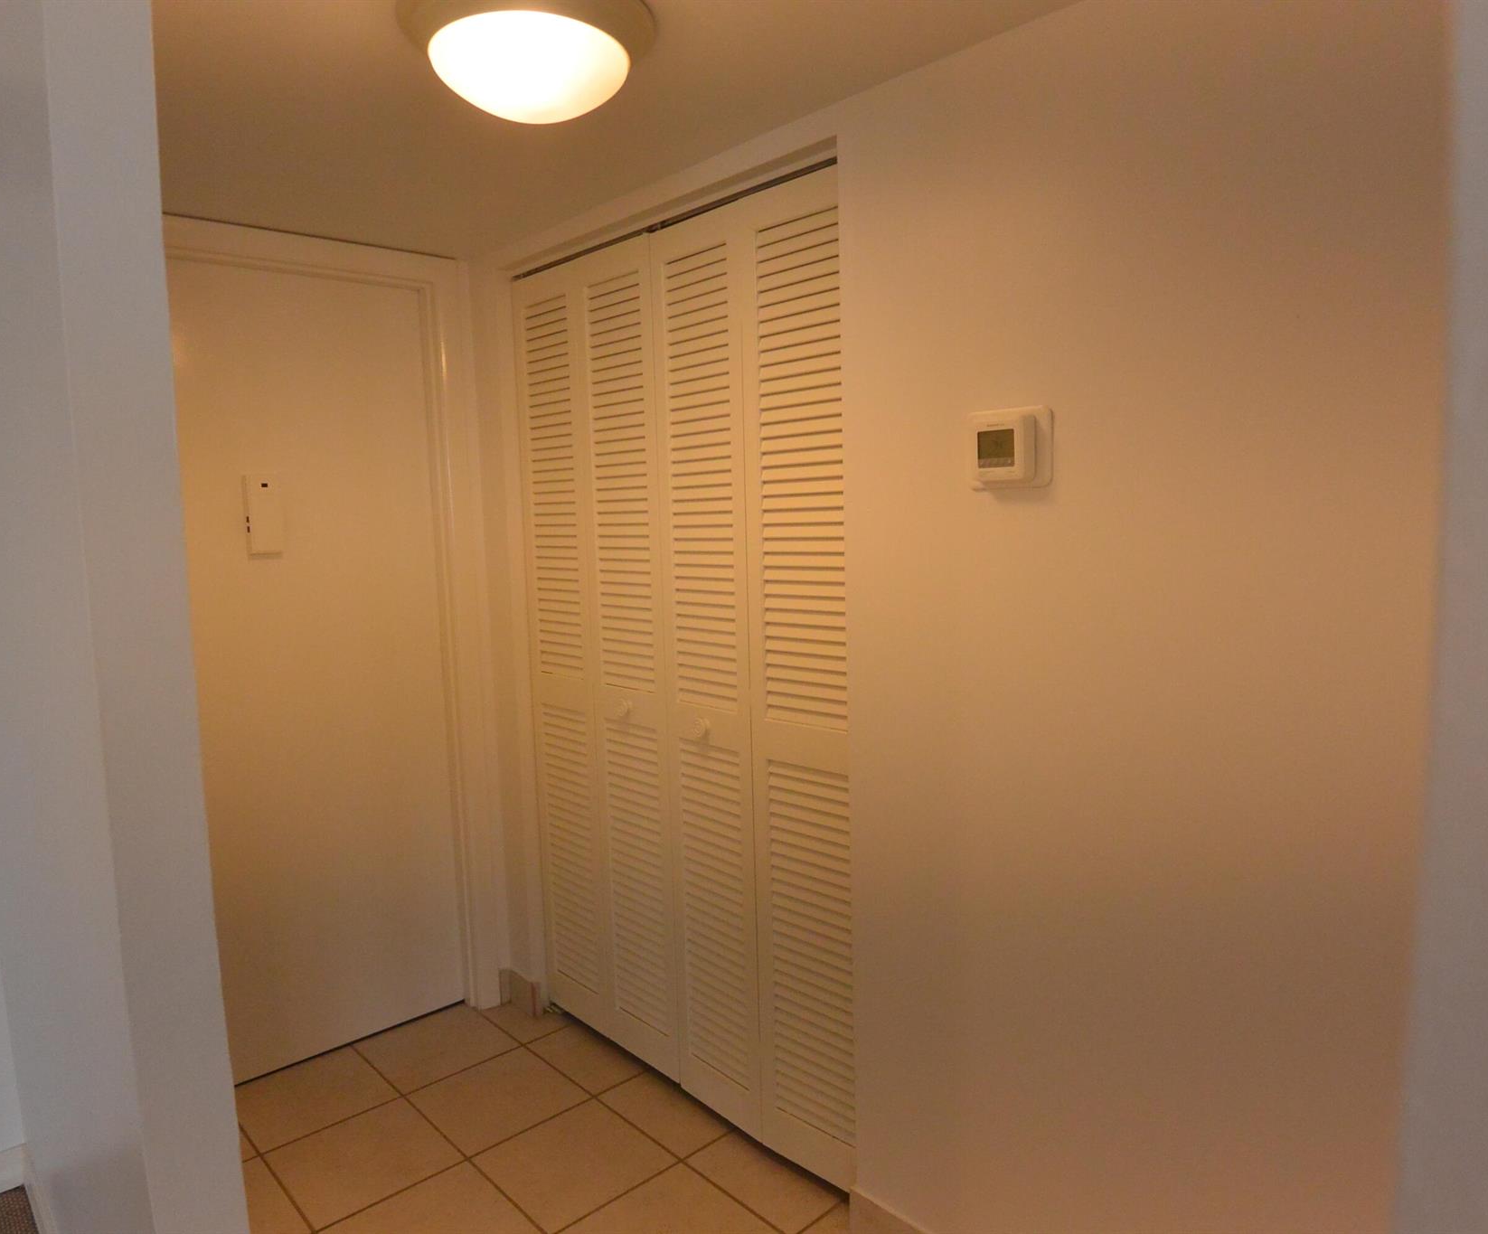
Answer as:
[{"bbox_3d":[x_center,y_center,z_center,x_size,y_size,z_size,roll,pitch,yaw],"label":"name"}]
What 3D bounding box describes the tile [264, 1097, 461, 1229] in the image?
[{"bbox_3d":[-0.851,1.219,2.192,0.328,0.010,0.328,-7,8,-42],"label":"tile"}]

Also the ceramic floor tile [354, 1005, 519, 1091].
[{"bbox_3d":[-0.831,1.170,2.656,0.328,0.010,0.328,-7,8,-42],"label":"ceramic floor tile"}]

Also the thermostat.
[{"bbox_3d":[0.402,-0.260,1.507,0.030,0.121,0.149,-7,8,-42],"label":"thermostat"}]

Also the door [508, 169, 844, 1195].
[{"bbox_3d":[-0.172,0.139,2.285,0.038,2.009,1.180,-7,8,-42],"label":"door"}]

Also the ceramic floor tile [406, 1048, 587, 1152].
[{"bbox_3d":[-0.604,1.190,2.409,0.328,0.010,0.328,-7,8,-42],"label":"ceramic floor tile"}]

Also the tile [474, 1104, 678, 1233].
[{"bbox_3d":[-0.374,1.209,2.167,0.328,0.010,0.328,-7,8,-42],"label":"tile"}]

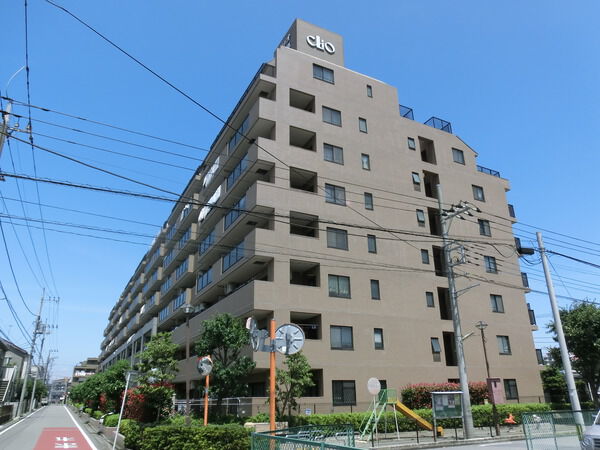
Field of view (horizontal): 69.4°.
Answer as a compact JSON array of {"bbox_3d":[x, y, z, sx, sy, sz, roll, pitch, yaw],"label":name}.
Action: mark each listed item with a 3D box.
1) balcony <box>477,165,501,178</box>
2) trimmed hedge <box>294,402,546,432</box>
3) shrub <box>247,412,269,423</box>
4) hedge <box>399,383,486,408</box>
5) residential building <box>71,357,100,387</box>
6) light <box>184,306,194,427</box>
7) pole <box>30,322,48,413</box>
[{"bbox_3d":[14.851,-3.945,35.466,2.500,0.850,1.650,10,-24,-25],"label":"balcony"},{"bbox_3d":[6.991,9.670,21.715,16.103,0.900,1.000,10,-24,-25],"label":"trimmed hedge"},{"bbox_3d":[-1.838,8.445,18.714,1.000,0.660,0.850,10,-24,-25],"label":"shrub"},{"bbox_3d":[8.029,9.790,23.691,5.385,2.111,1.300,10,-24,-25],"label":"hedge"},{"bbox_3d":[-68.764,51.417,143.606,12.350,13.800,14.000,10,-24,-25],"label":"residential building"},{"bbox_3d":[-4.850,6.159,18.888,0.480,5.360,0.480,10,-24,-25],"label":"light"},{"bbox_3d":[-37.761,20.154,62.700,0.400,12.690,0.400,10,-24,-25],"label":"pole"}]

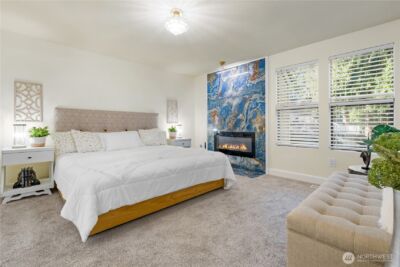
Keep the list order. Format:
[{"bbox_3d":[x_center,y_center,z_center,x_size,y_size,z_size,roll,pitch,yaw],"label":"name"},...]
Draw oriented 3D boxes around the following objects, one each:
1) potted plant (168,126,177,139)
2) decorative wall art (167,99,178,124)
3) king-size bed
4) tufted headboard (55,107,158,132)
[{"bbox_3d":[-0.673,-0.036,4.381,0.220,0.320,0.220,0,2,0],"label":"potted plant"},{"bbox_3d":[-0.742,-0.586,4.816,0.350,0.640,0.030,-2,3,-43],"label":"decorative wall art"},{"bbox_3d":[-1.044,0.233,3.055,2.150,1.310,2.190,-2,3,-43],"label":"king-size bed"},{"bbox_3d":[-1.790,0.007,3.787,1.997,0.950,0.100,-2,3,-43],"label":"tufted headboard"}]

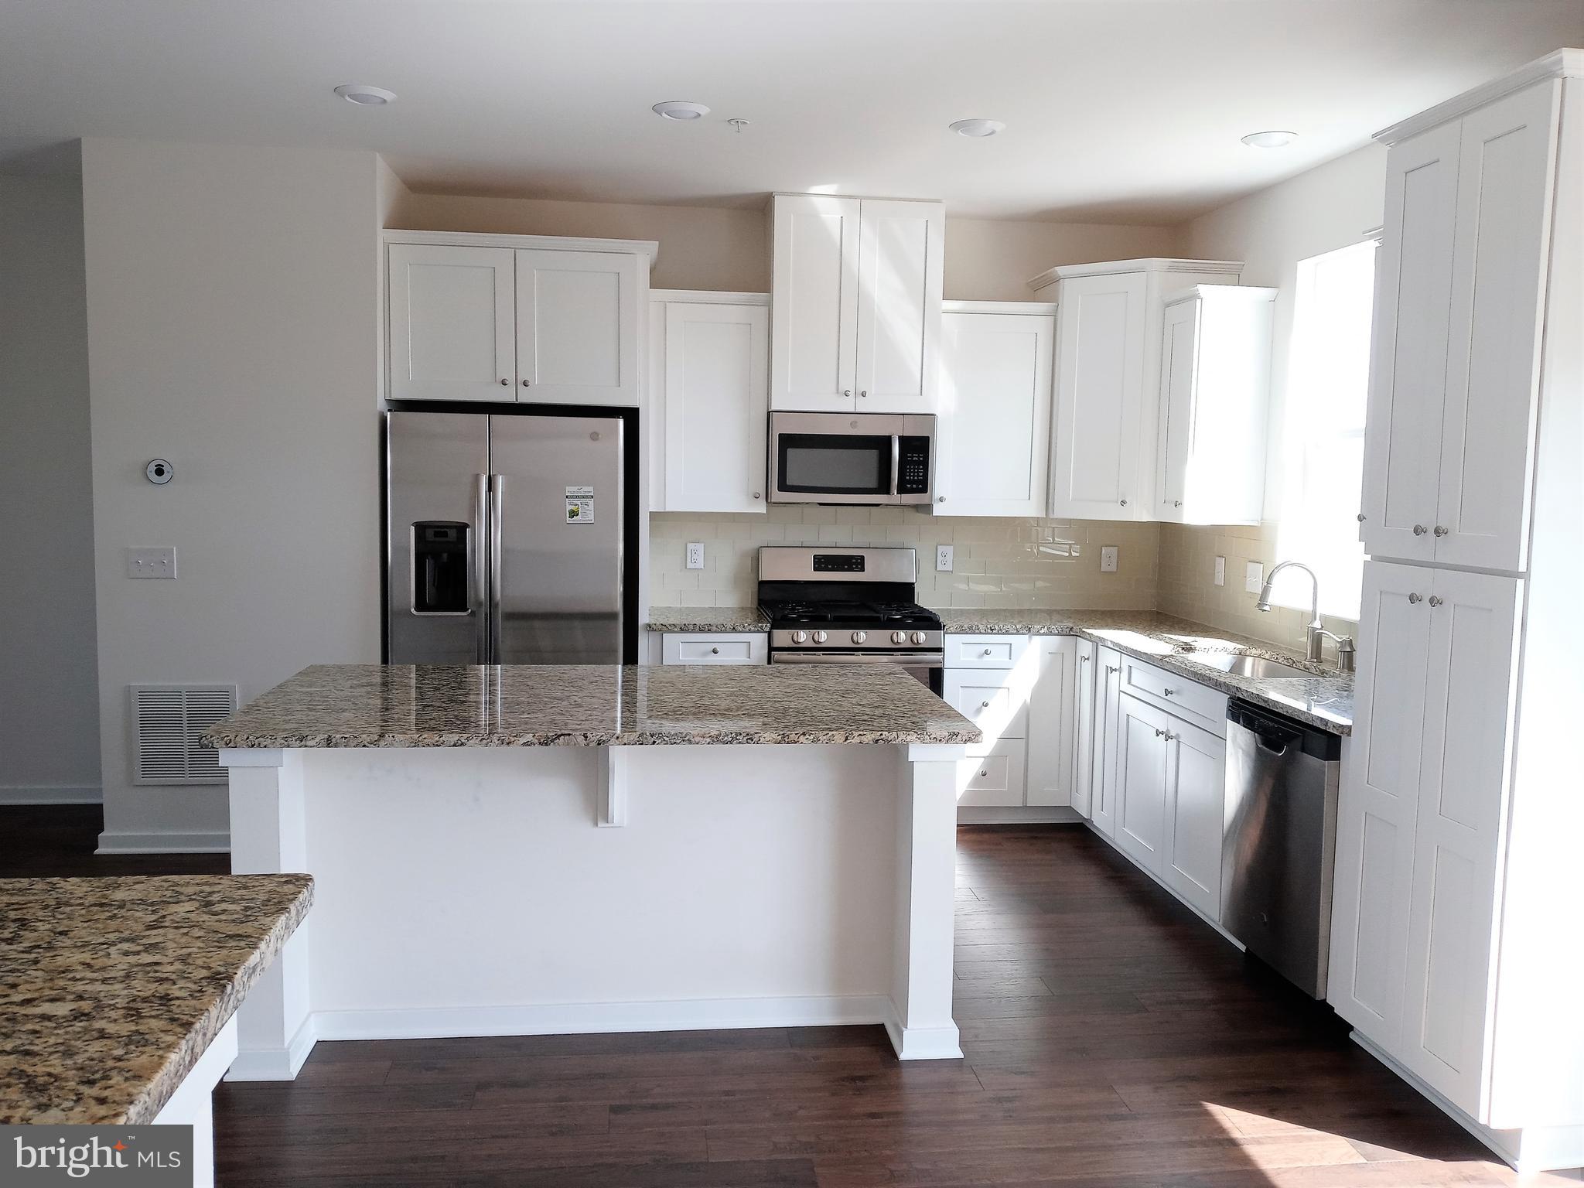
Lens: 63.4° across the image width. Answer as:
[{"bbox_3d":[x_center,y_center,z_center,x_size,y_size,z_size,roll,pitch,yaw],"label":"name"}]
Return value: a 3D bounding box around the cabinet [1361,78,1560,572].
[{"bbox_3d":[1.882,-0.606,3.105,0.621,1.070,0.625,0,5,-7],"label":"cabinet"}]

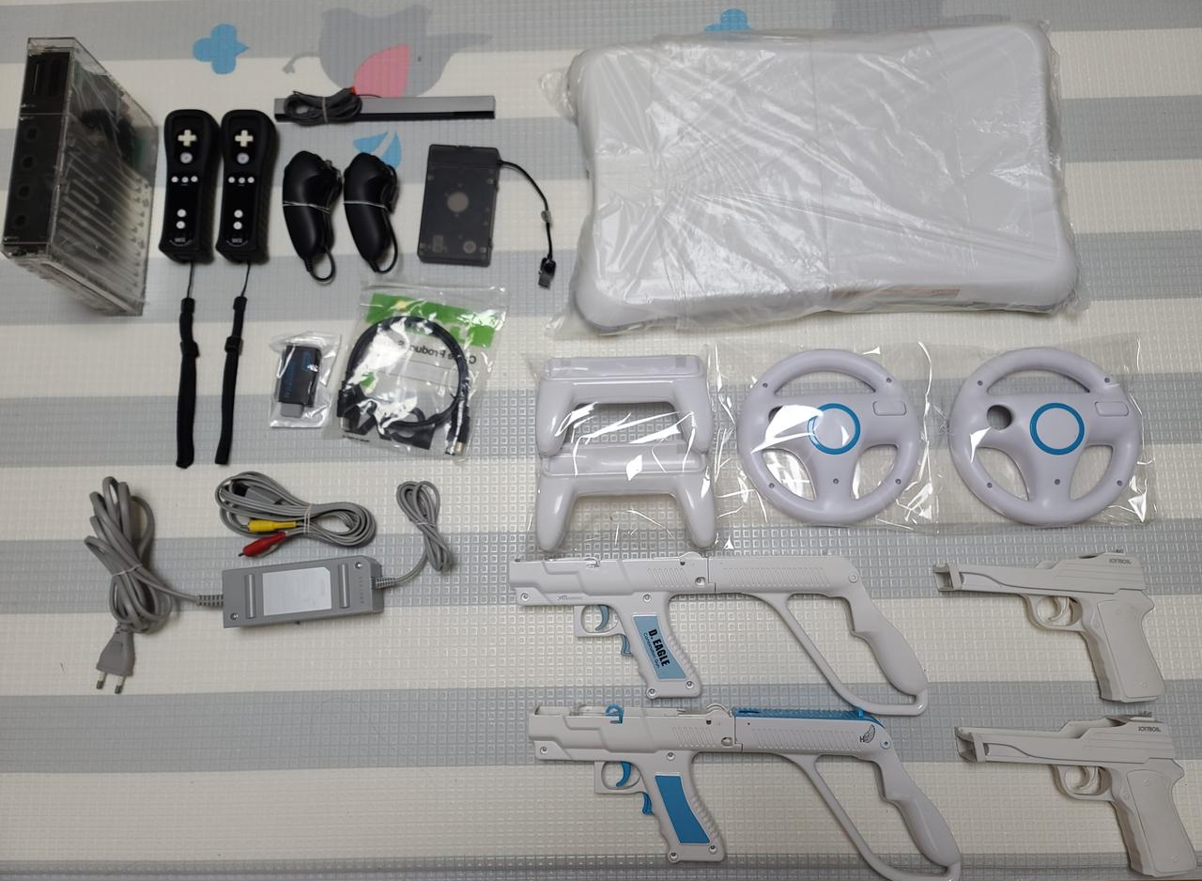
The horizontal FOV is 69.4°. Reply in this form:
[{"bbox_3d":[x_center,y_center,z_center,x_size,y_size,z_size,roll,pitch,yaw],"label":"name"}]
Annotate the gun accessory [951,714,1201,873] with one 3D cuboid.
[{"bbox_3d":[0.448,0.329,0.821,0.209,0.043,0.147,2,81,1],"label":"gun accessory"}]

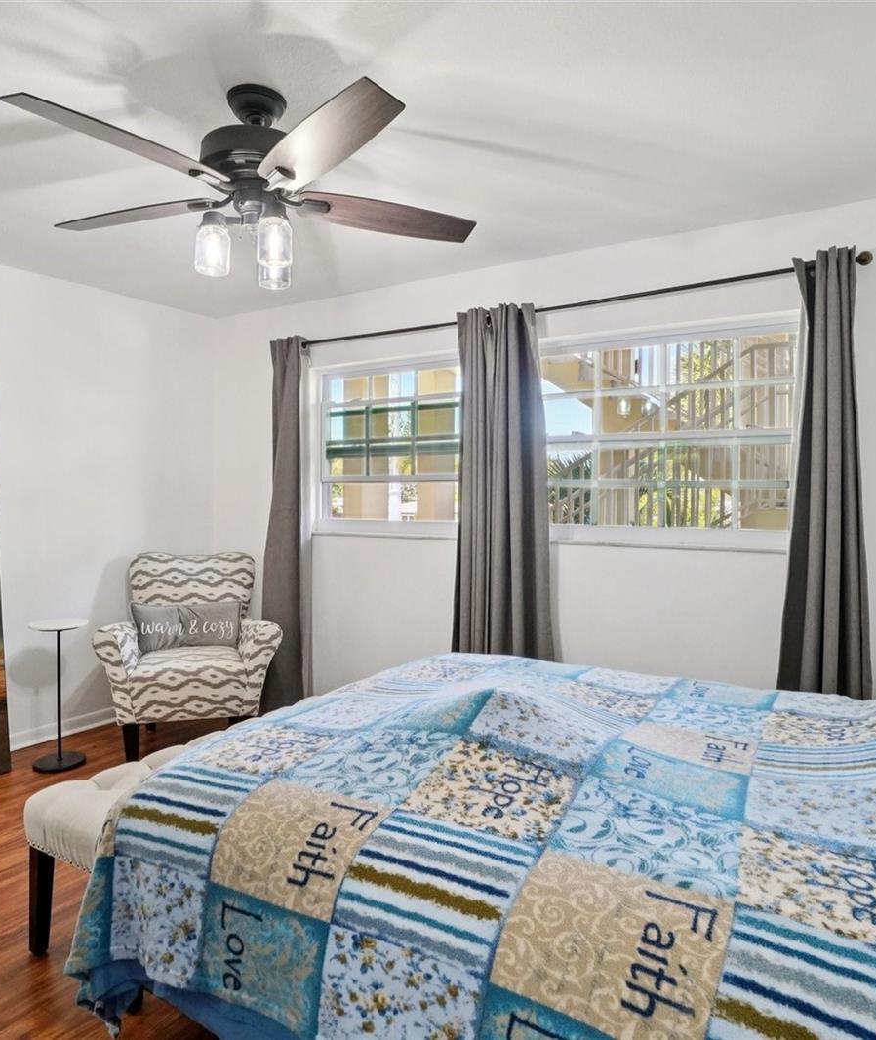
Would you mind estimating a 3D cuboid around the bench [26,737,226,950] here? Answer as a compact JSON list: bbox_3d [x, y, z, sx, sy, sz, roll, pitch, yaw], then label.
[{"bbox_3d":[-0.656,0.965,2.179,0.470,0.461,1.156,2,3,31],"label":"bench"}]

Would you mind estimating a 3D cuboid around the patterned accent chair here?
[{"bbox_3d":[-1.272,0.664,3.445,0.853,0.936,0.755,0,3,-14],"label":"patterned accent chair"}]

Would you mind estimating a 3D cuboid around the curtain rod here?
[{"bbox_3d":[0.337,-0.978,3.065,2.856,0.049,0.059,2,3,30],"label":"curtain rod"}]

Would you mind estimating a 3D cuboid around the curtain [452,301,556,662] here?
[{"bbox_3d":[0.314,0.053,3.126,0.480,2.100,0.127,2,3,30],"label":"curtain"}]

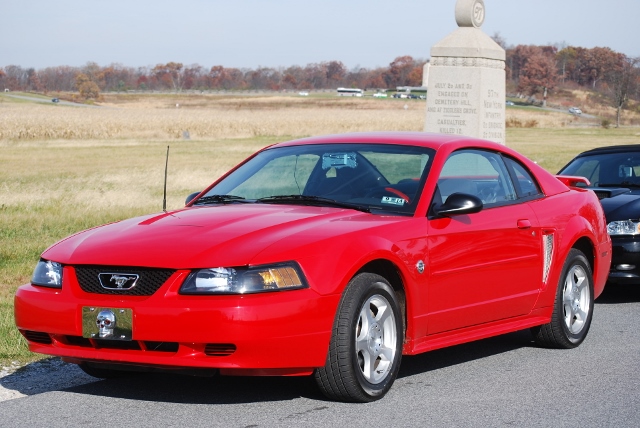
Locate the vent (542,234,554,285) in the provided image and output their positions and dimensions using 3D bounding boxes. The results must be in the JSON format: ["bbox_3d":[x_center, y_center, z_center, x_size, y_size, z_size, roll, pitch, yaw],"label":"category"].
[{"bbox_3d":[1.404,0.270,8.957,0.050,0.310,0.120,1,2,42],"label":"vent"}]

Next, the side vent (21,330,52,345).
[{"bbox_3d":[-1.387,0.602,7.201,0.190,0.060,0.060,1,2,39],"label":"side vent"}]

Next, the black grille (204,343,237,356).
[{"bbox_3d":[-0.444,0.618,6.676,0.180,0.062,0.050,0,1,24],"label":"black grille"}]

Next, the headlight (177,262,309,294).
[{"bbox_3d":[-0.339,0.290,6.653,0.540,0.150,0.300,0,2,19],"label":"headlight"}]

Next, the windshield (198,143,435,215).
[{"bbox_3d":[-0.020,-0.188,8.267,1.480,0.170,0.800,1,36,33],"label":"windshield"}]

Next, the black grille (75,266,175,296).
[{"bbox_3d":[-0.947,0.318,6.926,0.640,0.140,0.090,0,2,32],"label":"black grille"}]

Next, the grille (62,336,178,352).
[{"bbox_3d":[-0.952,0.610,6.832,0.700,0.060,0.090,1,2,33],"label":"grille"}]

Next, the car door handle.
[{"bbox_3d":[1.207,0.060,8.610,0.040,0.056,0.135,0,2,32],"label":"car door handle"}]

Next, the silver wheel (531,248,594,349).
[{"bbox_3d":[1.567,0.547,9.464,0.230,0.650,0.650,0,2,32],"label":"silver wheel"}]

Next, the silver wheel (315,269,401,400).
[{"bbox_3d":[0.186,0.605,7.169,0.230,0.650,0.650,0,2,30],"label":"silver wheel"}]

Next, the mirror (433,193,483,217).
[{"bbox_3d":[0.744,-0.063,7.920,0.230,0.130,0.180,0,2,32],"label":"mirror"}]

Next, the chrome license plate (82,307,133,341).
[{"bbox_3d":[-1.001,0.513,6.842,0.305,0.152,0.030,0,2,32],"label":"chrome license plate"}]

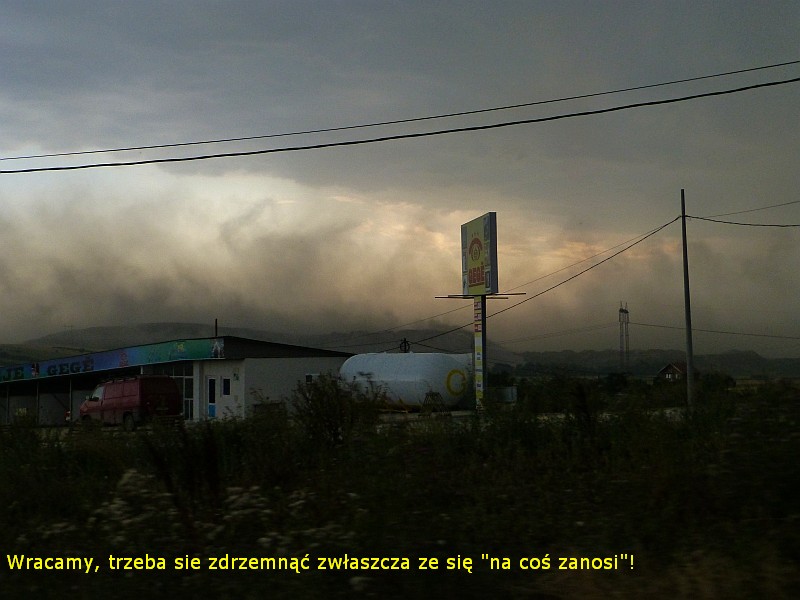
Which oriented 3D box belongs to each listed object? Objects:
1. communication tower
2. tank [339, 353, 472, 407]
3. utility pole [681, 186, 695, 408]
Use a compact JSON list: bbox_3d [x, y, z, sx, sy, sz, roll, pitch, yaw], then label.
[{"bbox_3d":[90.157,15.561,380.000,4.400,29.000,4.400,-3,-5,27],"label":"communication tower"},{"bbox_3d":[0.228,4.053,48.000,7.100,2.750,2.650,-3,-6,33],"label":"tank"},{"bbox_3d":[11.506,0.060,38.000,0.260,8.950,0.260,-2,-5,17],"label":"utility pole"}]

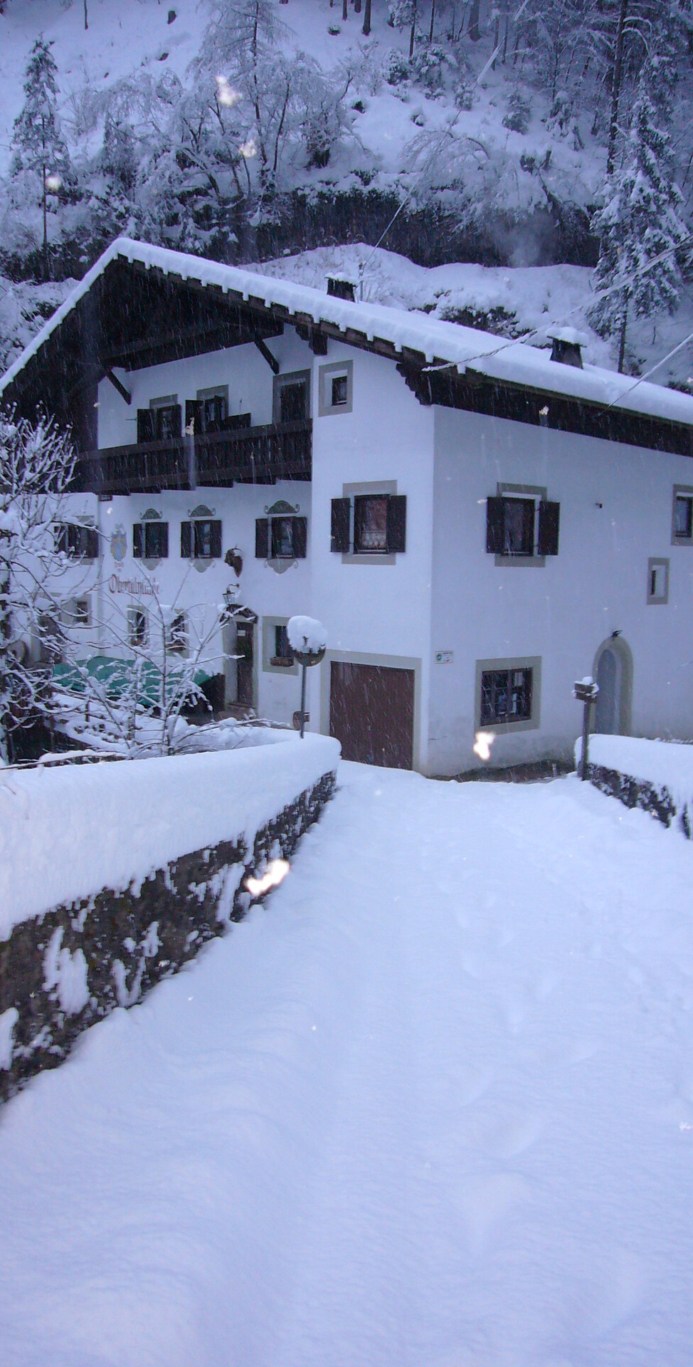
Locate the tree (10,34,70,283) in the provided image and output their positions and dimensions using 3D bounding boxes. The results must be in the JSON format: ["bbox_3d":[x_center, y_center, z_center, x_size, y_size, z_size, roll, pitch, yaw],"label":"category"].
[{"bbox_3d":[-15.995,-27.468,58.007,3.138,12.253,3.138,1,6,0],"label":"tree"}]

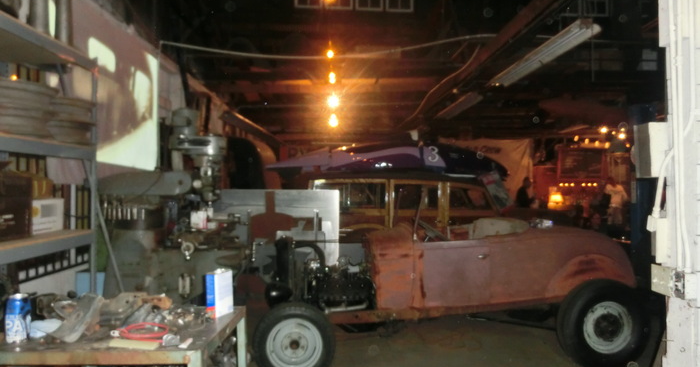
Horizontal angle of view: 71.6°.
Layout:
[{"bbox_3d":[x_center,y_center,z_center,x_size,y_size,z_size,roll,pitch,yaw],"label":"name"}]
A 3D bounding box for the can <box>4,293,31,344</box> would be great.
[{"bbox_3d":[-1.012,0.409,1.480,0.066,0.122,0.066,0,-1,-30],"label":"can"}]

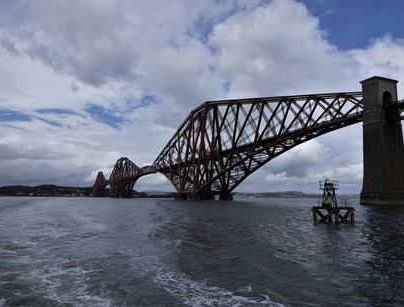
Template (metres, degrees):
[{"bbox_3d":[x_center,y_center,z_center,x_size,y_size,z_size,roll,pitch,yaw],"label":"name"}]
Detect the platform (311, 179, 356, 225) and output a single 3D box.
[{"bbox_3d":[18.930,6.700,44.600,4.250,6.200,4.250,5,-10,-32],"label":"platform"}]

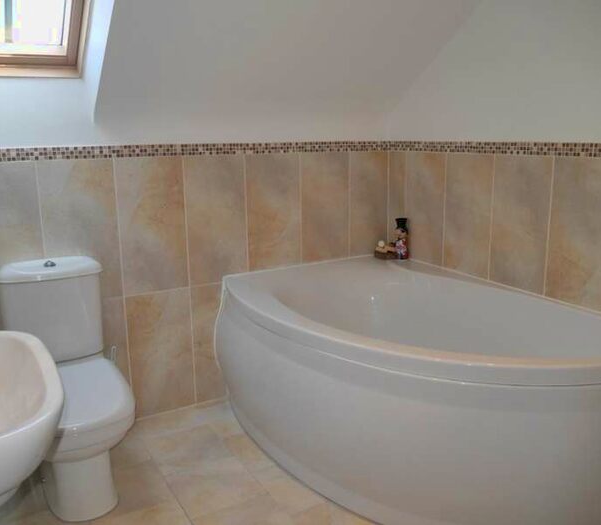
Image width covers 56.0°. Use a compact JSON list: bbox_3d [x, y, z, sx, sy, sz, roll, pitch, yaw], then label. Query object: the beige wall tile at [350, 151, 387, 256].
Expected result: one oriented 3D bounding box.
[{"bbox_3d":[0.374,-0.292,3.080,0.254,0.598,0.010,-7,14,-28],"label":"beige wall tile"}]

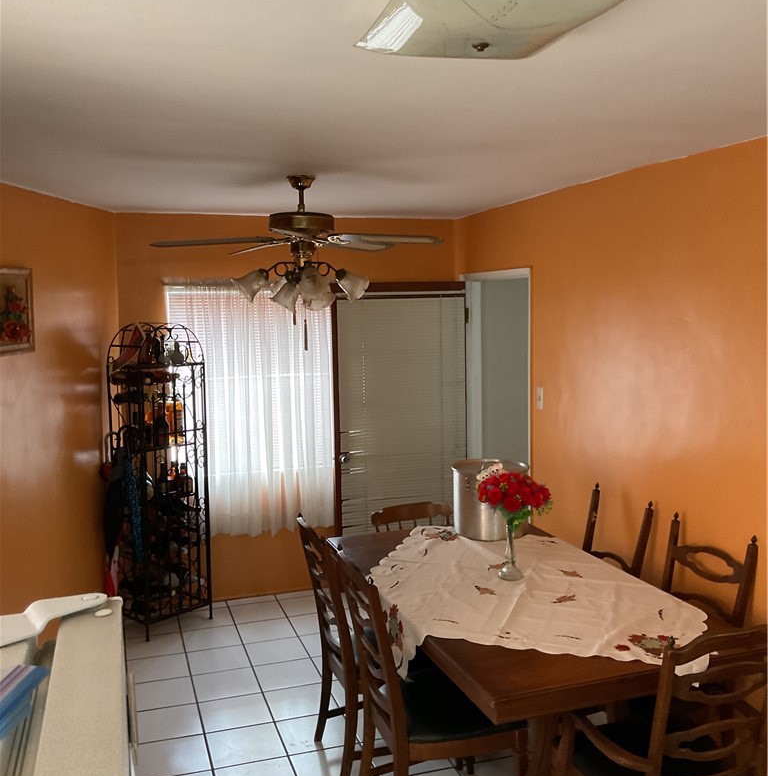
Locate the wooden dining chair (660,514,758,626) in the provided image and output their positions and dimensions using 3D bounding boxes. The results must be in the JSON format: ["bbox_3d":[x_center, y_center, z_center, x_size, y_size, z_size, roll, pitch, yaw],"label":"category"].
[{"bbox_3d":[1.038,1.046,3.315,0.565,1.005,0.484,-3,6,-18],"label":"wooden dining chair"}]

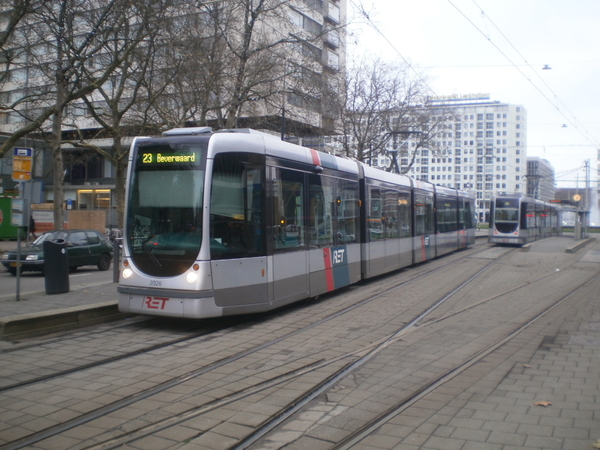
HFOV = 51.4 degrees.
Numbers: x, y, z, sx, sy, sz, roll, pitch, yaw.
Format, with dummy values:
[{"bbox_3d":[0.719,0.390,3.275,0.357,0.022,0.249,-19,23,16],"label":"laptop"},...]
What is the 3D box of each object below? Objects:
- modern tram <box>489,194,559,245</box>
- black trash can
[{"bbox_3d":[20.066,-0.399,53.743,2.400,3.400,31.200,1,1,27],"label":"modern tram"},{"bbox_3d":[-4.839,0.825,12.400,0.470,1.040,0.470,-2,1,22],"label":"black trash can"}]

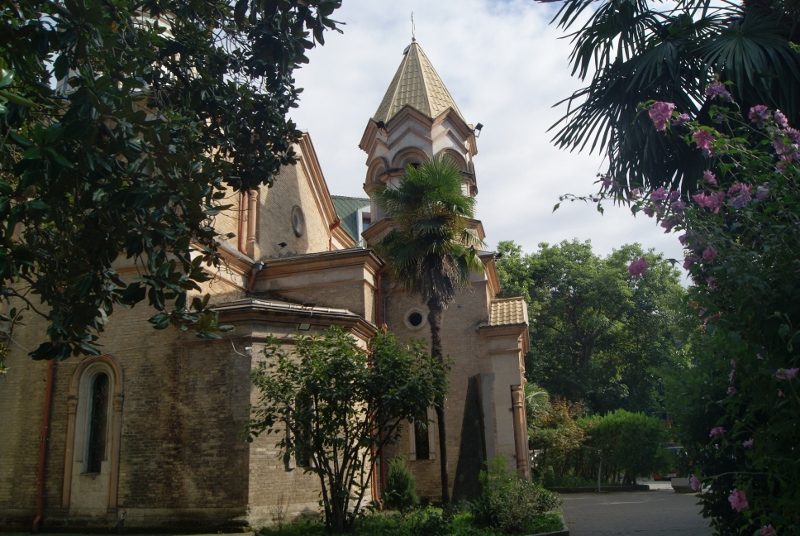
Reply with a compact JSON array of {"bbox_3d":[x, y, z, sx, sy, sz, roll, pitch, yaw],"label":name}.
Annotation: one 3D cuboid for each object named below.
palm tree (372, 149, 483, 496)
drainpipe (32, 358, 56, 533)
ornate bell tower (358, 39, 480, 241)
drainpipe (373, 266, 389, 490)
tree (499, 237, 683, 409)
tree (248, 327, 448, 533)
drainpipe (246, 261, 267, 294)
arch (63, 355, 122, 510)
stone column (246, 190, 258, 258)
[{"bbox_3d":[0.856,1.278,15.317,3.003,9.027,2.744,-6,-15,11],"label":"palm tree"},{"bbox_3d":[-8.155,3.796,13.812,0.137,4.203,0.196,-6,-15,11],"label":"drainpipe"},{"bbox_3d":[0.643,-4.432,19.981,3.822,7.301,3.822,-6,-15,11],"label":"ornate bell tower"},{"bbox_3d":[-0.515,2.908,16.289,0.294,6.186,0.206,-6,-15,11],"label":"drainpipe"},{"bbox_3d":[8.885,3.806,27.189,9.408,9.924,8.820,-6,-15,11],"label":"tree"},{"bbox_3d":[-0.991,2.975,11.283,3.717,3.701,3.136,-6,-15,11],"label":"tree"},{"bbox_3d":[-3.948,0.273,16.310,0.407,0.854,0.314,-6,-15,11],"label":"drainpipe"},{"bbox_3d":[-6.899,3.698,13.650,1.333,3.465,0.245,-6,-15,11],"label":"arch"},{"bbox_3d":[-4.056,-1.223,16.716,0.245,1.977,0.265,-6,-15,11],"label":"stone column"}]

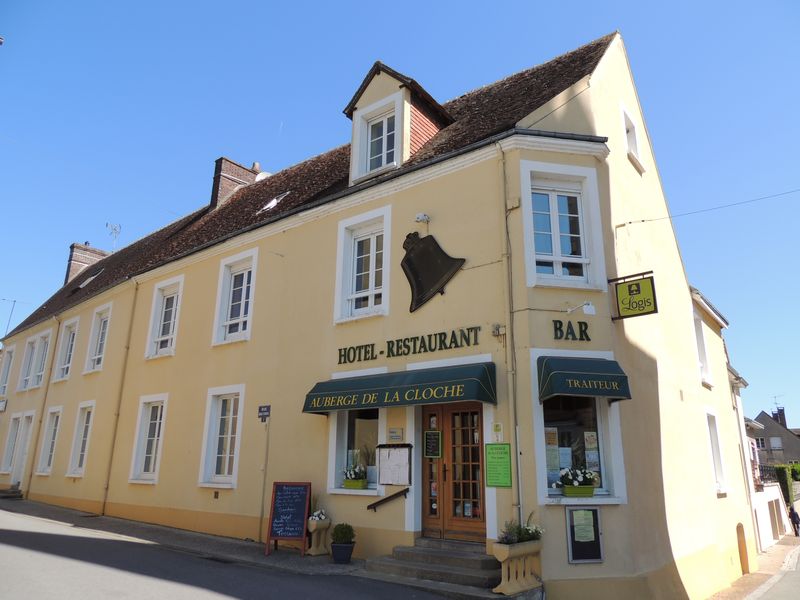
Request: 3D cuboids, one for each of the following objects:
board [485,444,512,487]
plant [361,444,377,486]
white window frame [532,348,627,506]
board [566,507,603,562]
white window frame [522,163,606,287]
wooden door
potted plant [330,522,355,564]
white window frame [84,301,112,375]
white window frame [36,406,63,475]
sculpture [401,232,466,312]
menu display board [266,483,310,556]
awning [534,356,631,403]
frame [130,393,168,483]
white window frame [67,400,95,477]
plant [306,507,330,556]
[{"bbox_3d":[1.440,2.401,8.053,0.400,0.594,0.030,-11,-20,36],"label":"board"},{"bbox_3d":[-0.538,2.951,9.952,0.320,0.700,0.300,-11,-20,36],"label":"plant"},{"bbox_3d":[2.549,1.821,8.077,1.327,2.147,0.250,4,-17,-10],"label":"white window frame"},{"bbox_3d":[2.517,3.176,7.501,0.490,0.700,0.060,3,-16,-9],"label":"board"},{"bbox_3d":[2.574,-1.170,8.857,1.320,2.130,0.220,3,-16,-9],"label":"white window frame"},{"bbox_3d":[0.879,2.660,8.758,1.250,2.100,0.100,-12,-20,38],"label":"wooden door"},{"bbox_3d":[-0.883,3.890,8.917,0.360,0.610,0.360,2,-16,-5],"label":"potted plant"},{"bbox_3d":[-9.385,1.232,17.433,1.410,2.116,0.250,-13,-21,40],"label":"white window frame"},{"bbox_3d":[-11.645,4.710,18.554,1.250,2.220,0.200,-12,-20,38],"label":"white window frame"},{"bbox_3d":[0.449,-0.576,9.632,1.340,1.380,0.150,-45,-37,21],"label":"sculpture"},{"bbox_3d":[-1.859,3.792,9.591,0.670,1.130,0.570,-1,-16,7],"label":"menu display board"},{"bbox_3d":[2.592,1.129,7.846,1.120,0.670,0.530,3,-16,-9],"label":"awning"},{"bbox_3d":[-6.267,3.495,14.027,1.331,2.158,0.250,-11,-20,36],"label":"frame"},{"bbox_3d":[-9.429,4.149,16.586,1.314,2.170,0.250,-13,-21,40],"label":"white window frame"},{"bbox_3d":[-1.415,3.976,9.606,0.360,0.780,0.280,14,-21,-39],"label":"plant"}]

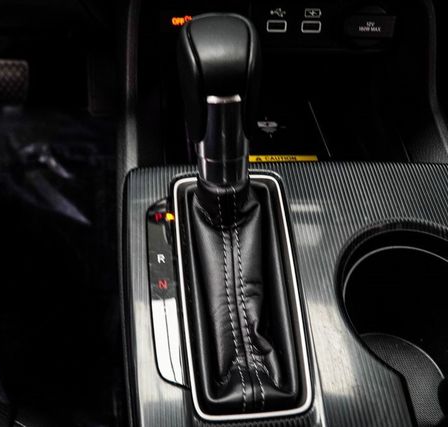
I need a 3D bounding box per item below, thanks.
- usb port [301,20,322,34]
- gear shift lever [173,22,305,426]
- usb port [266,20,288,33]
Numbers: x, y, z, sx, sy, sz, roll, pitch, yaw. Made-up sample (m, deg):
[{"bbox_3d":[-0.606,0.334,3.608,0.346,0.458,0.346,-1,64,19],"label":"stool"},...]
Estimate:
[{"bbox_3d":[0.068,-0.149,0.422,0.016,0.009,0.010,-1,39,-9],"label":"usb port"},{"bbox_3d":[0.014,0.001,0.282,0.069,0.142,0.168,-1,51,-9],"label":"gear shift lever"},{"bbox_3d":[0.041,-0.148,0.419,0.016,0.009,0.010,-1,39,-9],"label":"usb port"}]

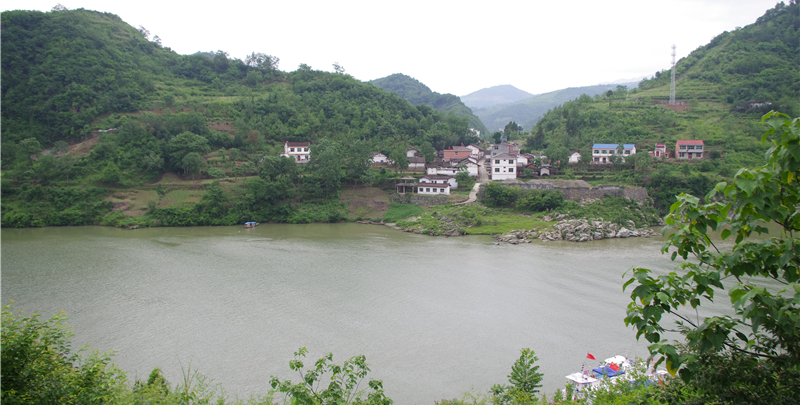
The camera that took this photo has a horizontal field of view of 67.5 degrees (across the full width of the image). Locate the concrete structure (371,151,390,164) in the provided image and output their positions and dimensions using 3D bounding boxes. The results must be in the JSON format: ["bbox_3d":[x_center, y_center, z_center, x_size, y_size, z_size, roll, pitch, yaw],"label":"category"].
[{"bbox_3d":[-9.150,-20.470,276.000,6.800,6.000,8.000,-1,4,-14],"label":"concrete structure"}]

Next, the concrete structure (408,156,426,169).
[{"bbox_3d":[7.520,-17.790,268.000,7.800,5.000,6.000,0,4,-4],"label":"concrete structure"}]

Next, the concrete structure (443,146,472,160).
[{"bbox_3d":[28.240,-23.470,292.000,12.500,7.300,9.000,0,4,5],"label":"concrete structure"}]

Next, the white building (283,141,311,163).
[{"bbox_3d":[-44.070,-21.740,258.000,9.600,8.200,7.500,-1,4,-21],"label":"white building"}]

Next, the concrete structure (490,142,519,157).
[{"bbox_3d":[53.900,-26.290,308.000,9.300,8.200,9.500,1,4,22],"label":"concrete structure"}]

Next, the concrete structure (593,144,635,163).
[{"bbox_3d":[95.260,-21.560,266.000,17.500,8.100,7.500,2,4,34],"label":"concrete structure"}]

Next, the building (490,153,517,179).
[{"bbox_3d":[41.250,-14.110,236.000,9.600,10.600,9.000,1,4,10],"label":"building"}]

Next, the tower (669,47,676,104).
[{"bbox_3d":[176.850,-82.620,388.000,4.000,39.300,4.000,2,4,25],"label":"tower"}]

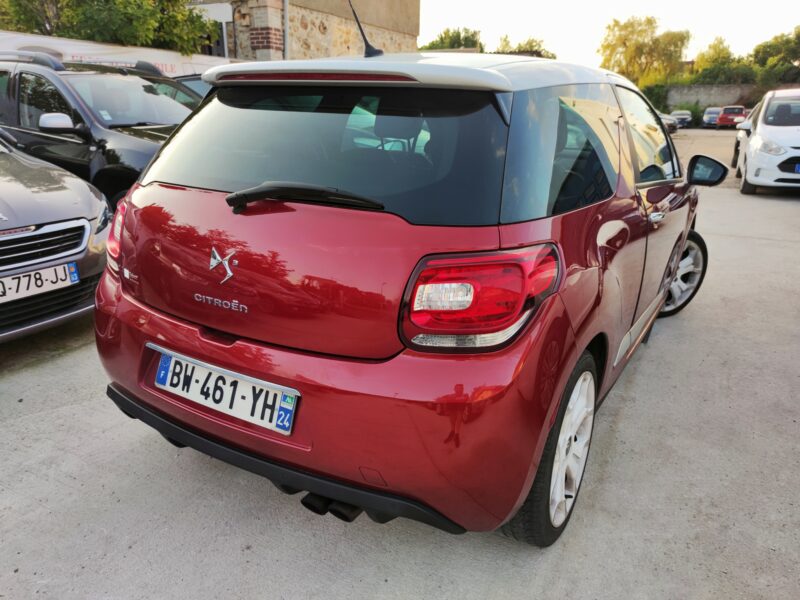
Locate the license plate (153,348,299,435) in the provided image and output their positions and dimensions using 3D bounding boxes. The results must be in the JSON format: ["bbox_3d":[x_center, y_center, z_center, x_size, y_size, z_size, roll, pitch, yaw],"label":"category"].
[{"bbox_3d":[-0.482,0.236,1.488,0.520,0.110,0.015,12,5,30],"label":"license plate"}]

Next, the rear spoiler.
[{"bbox_3d":[-0.223,-0.653,1.608,1.130,0.100,0.280,12,20,30],"label":"rear spoiler"}]

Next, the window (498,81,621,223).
[{"bbox_3d":[0.512,-0.449,1.556,0.110,0.375,0.930,-3,13,39],"label":"window"}]

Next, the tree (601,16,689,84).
[{"bbox_3d":[19.835,-18.618,45.000,7.500,8.350,7.500,1,18,0],"label":"tree"}]

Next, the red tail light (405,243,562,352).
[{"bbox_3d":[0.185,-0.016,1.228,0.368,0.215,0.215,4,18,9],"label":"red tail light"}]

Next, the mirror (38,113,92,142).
[{"bbox_3d":[-2.714,-1.399,4.500,0.200,0.190,0.280,12,21,30],"label":"mirror"}]

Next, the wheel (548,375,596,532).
[{"bbox_3d":[0.449,0.425,1.680,0.170,0.460,0.460,12,20,30],"label":"wheel"}]

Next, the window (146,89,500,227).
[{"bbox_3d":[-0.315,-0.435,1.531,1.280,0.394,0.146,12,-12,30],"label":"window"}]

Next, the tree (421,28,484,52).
[{"bbox_3d":[4.097,-18.375,45.000,5.500,6.958,5.500,1,18,0],"label":"tree"}]

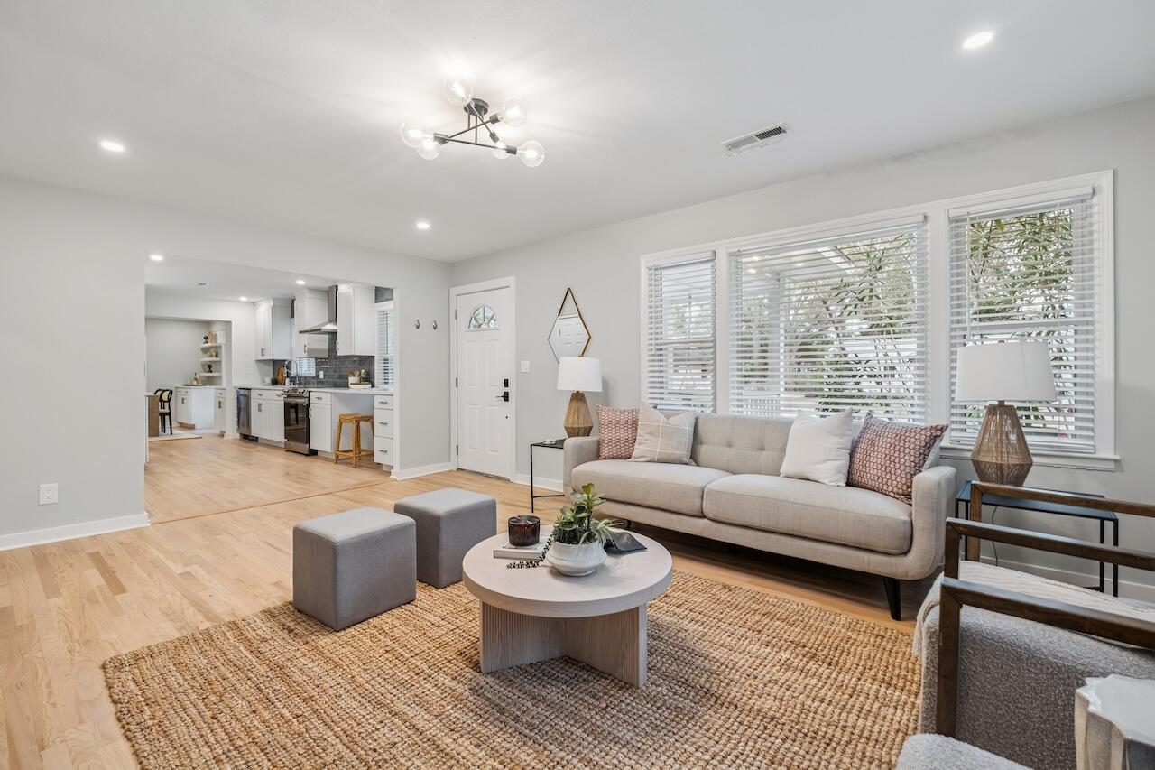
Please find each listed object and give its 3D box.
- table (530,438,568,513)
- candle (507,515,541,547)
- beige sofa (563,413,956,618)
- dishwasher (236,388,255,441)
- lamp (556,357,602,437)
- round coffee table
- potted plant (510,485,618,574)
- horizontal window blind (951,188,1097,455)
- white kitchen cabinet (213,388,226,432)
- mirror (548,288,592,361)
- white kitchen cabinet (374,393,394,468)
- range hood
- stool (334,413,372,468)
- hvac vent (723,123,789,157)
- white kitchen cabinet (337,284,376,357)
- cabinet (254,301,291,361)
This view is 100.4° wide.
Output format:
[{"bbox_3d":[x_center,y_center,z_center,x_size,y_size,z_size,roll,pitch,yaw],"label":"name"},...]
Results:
[{"bbox_3d":[-0.032,0.750,3.881,0.490,0.550,0.490,1,1,39],"label":"table"},{"bbox_3d":[-0.214,0.584,1.933,0.123,0.088,0.123,0,1,0],"label":"candle"},{"bbox_3d":[0.989,0.623,2.974,2.135,0.835,0.870,1,1,39],"label":"beige sofa"},{"bbox_3d":[-5.584,0.505,8.549,0.630,0.850,0.600,1,1,39],"label":"dishwasher"},{"bbox_3d":[0.010,0.113,3.942,0.370,0.720,0.370,0,1,0],"label":"lamp"},{"bbox_3d":[-0.036,0.855,1.871,0.794,0.385,0.794,0,1,0],"label":"round coffee table"},{"bbox_3d":[-0.045,0.511,1.724,0.365,0.310,0.260,0,1,0],"label":"potted plant"},{"bbox_3d":[2.292,-0.318,2.514,0.564,1.290,0.060,1,1,39],"label":"horizontal window blind"},{"bbox_3d":[-6.492,0.453,9.243,0.800,0.800,0.600,1,1,39],"label":"white kitchen cabinet"},{"bbox_3d":[-0.081,-0.560,4.546,0.527,0.705,0.030,1,1,39],"label":"mirror"},{"bbox_3d":[-2.005,0.544,5.656,0.405,0.865,0.610,1,1,39],"label":"white kitchen cabinet"},{"bbox_3d":[-3.716,-1.077,7.105,0.760,0.660,0.470,1,1,39],"label":"range hood"},{"bbox_3d":[-2.741,0.675,5.997,0.500,0.630,0.360,1,1,39],"label":"stool"},{"bbox_3d":[1.017,-1.388,2.746,0.370,0.020,0.170,1,1,39],"label":"hvac vent"},{"bbox_3d":[-3.056,-0.880,6.664,0.485,0.980,0.330,1,1,39],"label":"white kitchen cabinet"},{"bbox_3d":[-5.428,-0.951,8.584,0.860,1.040,0.330,1,1,39],"label":"cabinet"}]

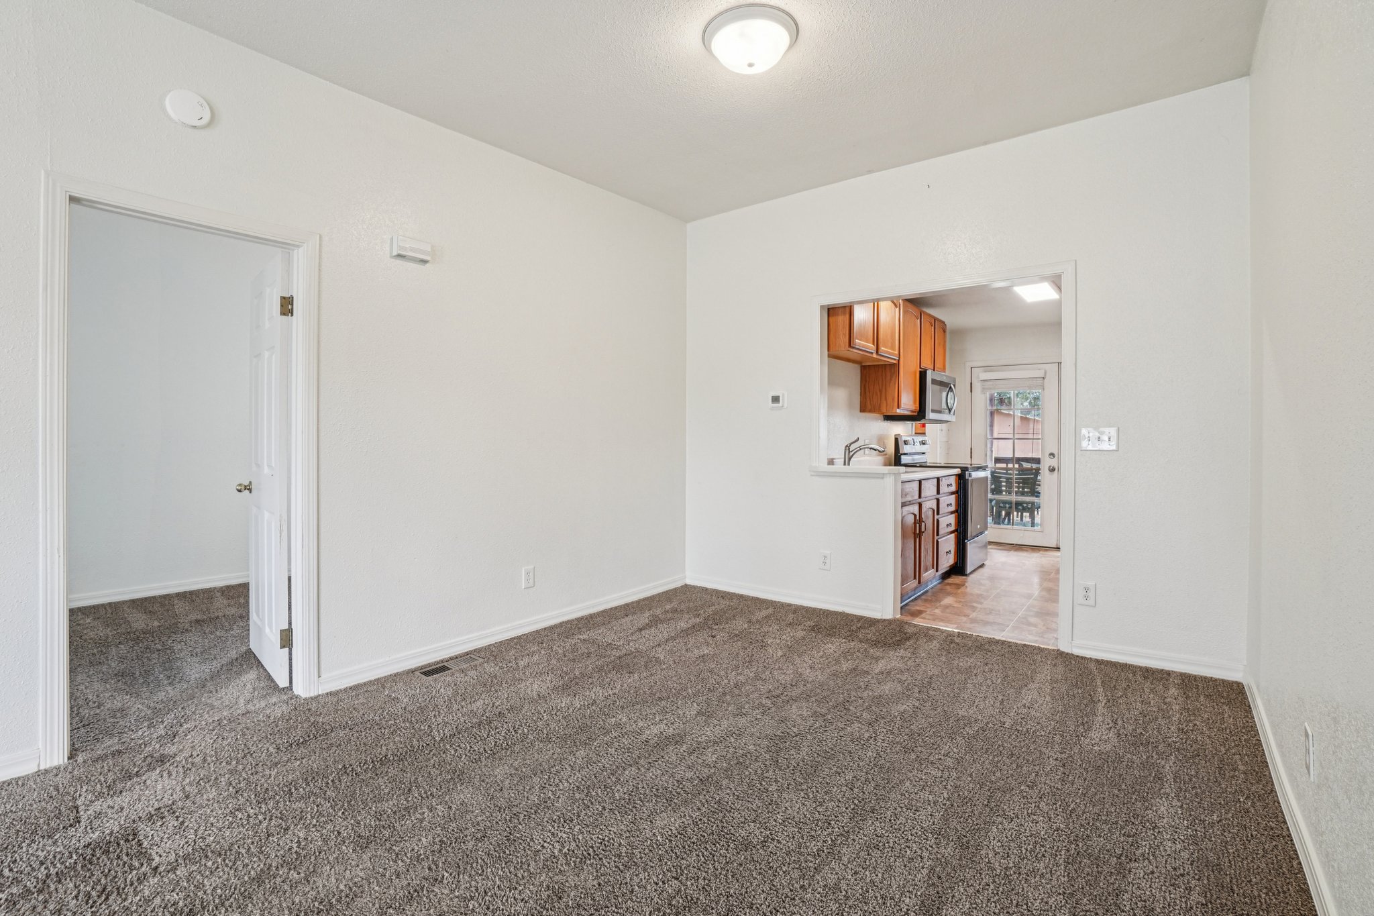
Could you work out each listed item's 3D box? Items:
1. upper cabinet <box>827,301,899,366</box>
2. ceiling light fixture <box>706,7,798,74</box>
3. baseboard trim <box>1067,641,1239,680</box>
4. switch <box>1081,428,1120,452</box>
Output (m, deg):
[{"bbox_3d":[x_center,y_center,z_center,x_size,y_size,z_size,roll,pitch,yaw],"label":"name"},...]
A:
[{"bbox_3d":[1.274,-1.010,4.304,0.315,0.520,0.925,1,2,39],"label":"upper cabinet"},{"bbox_3d":[0.270,-1.718,2.414,0.402,0.130,0.402,0,2,0],"label":"ceiling light fixture"},{"bbox_3d":[2.320,1.010,2.855,0.665,0.077,0.014,1,2,35],"label":"baseboard trim"},{"bbox_3d":[2.131,-0.098,2.956,0.162,0.116,0.014,1,2,35],"label":"switch"}]

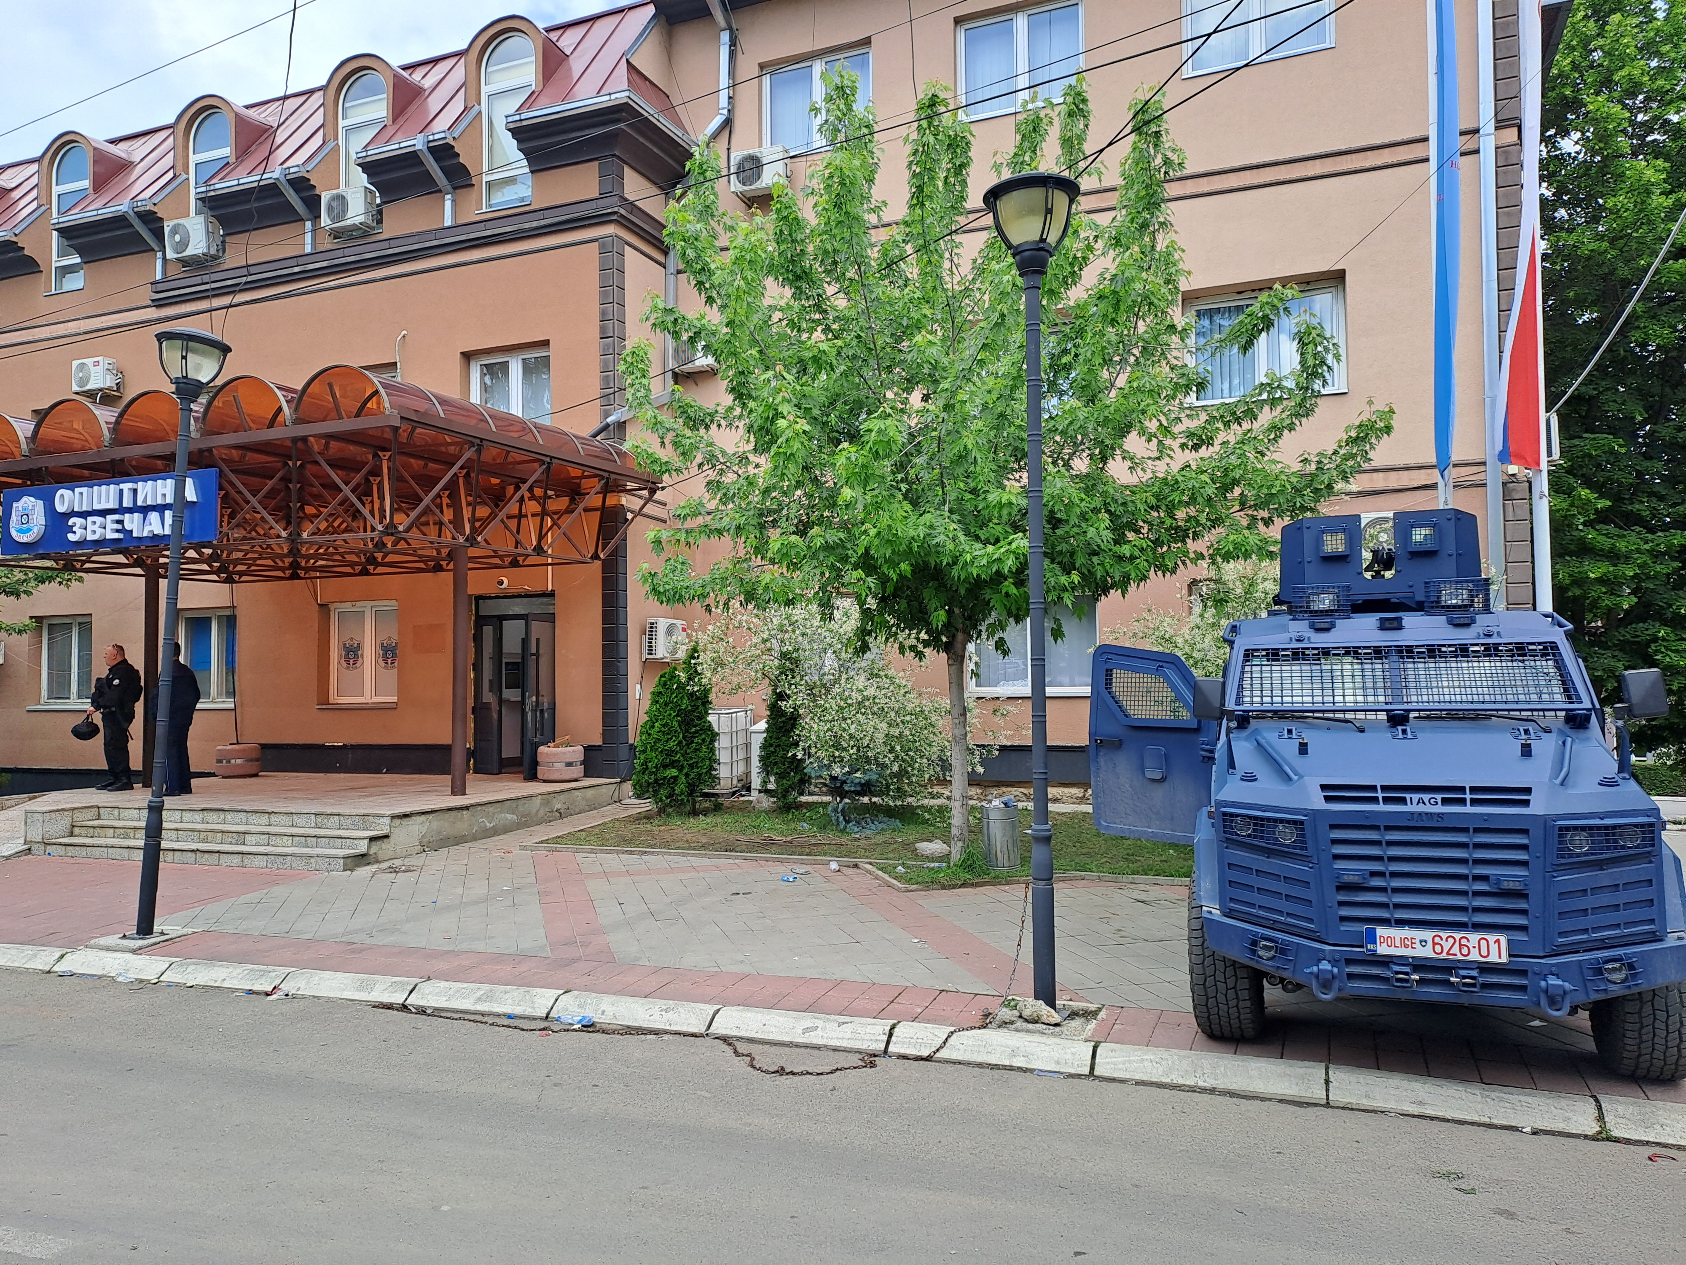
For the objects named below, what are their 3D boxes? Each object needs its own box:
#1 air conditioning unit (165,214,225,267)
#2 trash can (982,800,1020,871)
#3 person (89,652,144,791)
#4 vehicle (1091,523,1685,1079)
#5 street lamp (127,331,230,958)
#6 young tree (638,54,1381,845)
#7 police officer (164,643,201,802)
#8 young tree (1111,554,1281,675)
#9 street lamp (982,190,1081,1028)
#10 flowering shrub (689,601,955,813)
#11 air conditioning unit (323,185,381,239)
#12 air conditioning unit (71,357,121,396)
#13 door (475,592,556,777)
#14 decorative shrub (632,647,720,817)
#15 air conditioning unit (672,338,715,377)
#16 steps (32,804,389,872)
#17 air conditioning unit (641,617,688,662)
[{"bbox_3d":[-9.830,-5.942,18.493,0.850,0.580,0.330,-2,-2,23],"label":"air conditioning unit"},{"bbox_3d":[1.421,1.816,10.900,0.340,0.580,0.340,0,-2,0],"label":"trash can"},{"bbox_3d":[-9.047,1.115,15.150,0.560,1.680,0.520,0,-2,-22],"label":"person"},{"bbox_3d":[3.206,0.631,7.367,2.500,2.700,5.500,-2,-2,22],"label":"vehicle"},{"bbox_3d":[-4.629,-0.015,8.359,0.500,4.170,0.500,3,-1,23],"label":"street lamp"},{"bbox_3d":[1.400,-1.450,11.000,6.300,6.900,5.800,0,-2,0],"label":"young tree"},{"bbox_3d":[-7.788,1.014,14.200,0.540,1.790,0.380,1,-3,-30],"label":"police officer"},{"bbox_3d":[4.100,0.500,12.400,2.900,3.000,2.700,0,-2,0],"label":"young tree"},{"bbox_3d":[1.016,-0.227,6.336,0.500,4.370,0.500,0,-2,0],"label":"street lamp"},{"bbox_3d":[-0.231,0.844,13.800,2.900,2.400,2.400,-2,-2,23],"label":"flowering shrub"},{"bbox_3d":[-7.157,-6.118,17.618,0.780,0.530,0.290,-1,-2,22],"label":"air conditioning unit"},{"bbox_3d":[-11.992,-4.117,19.517,0.750,0.530,0.280,-1,-2,22],"label":"air conditioning unit"},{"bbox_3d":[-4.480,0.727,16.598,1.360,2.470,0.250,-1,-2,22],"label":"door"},{"bbox_3d":[-1.972,1.137,14.300,1.020,1.980,0.980,-1,-2,0],"label":"decorative shrub"},{"bbox_3d":[-2.002,-3.832,16.767,0.730,0.490,0.280,-2,-2,23],"label":"air conditioning unit"},{"bbox_3d":[-6.703,2.118,12.741,4.550,0.470,0.680,-1,-2,22],"label":"steps"},{"bbox_3d":[-2.382,0.106,16.474,0.270,0.540,0.750,-2,-2,23],"label":"air conditioning unit"}]

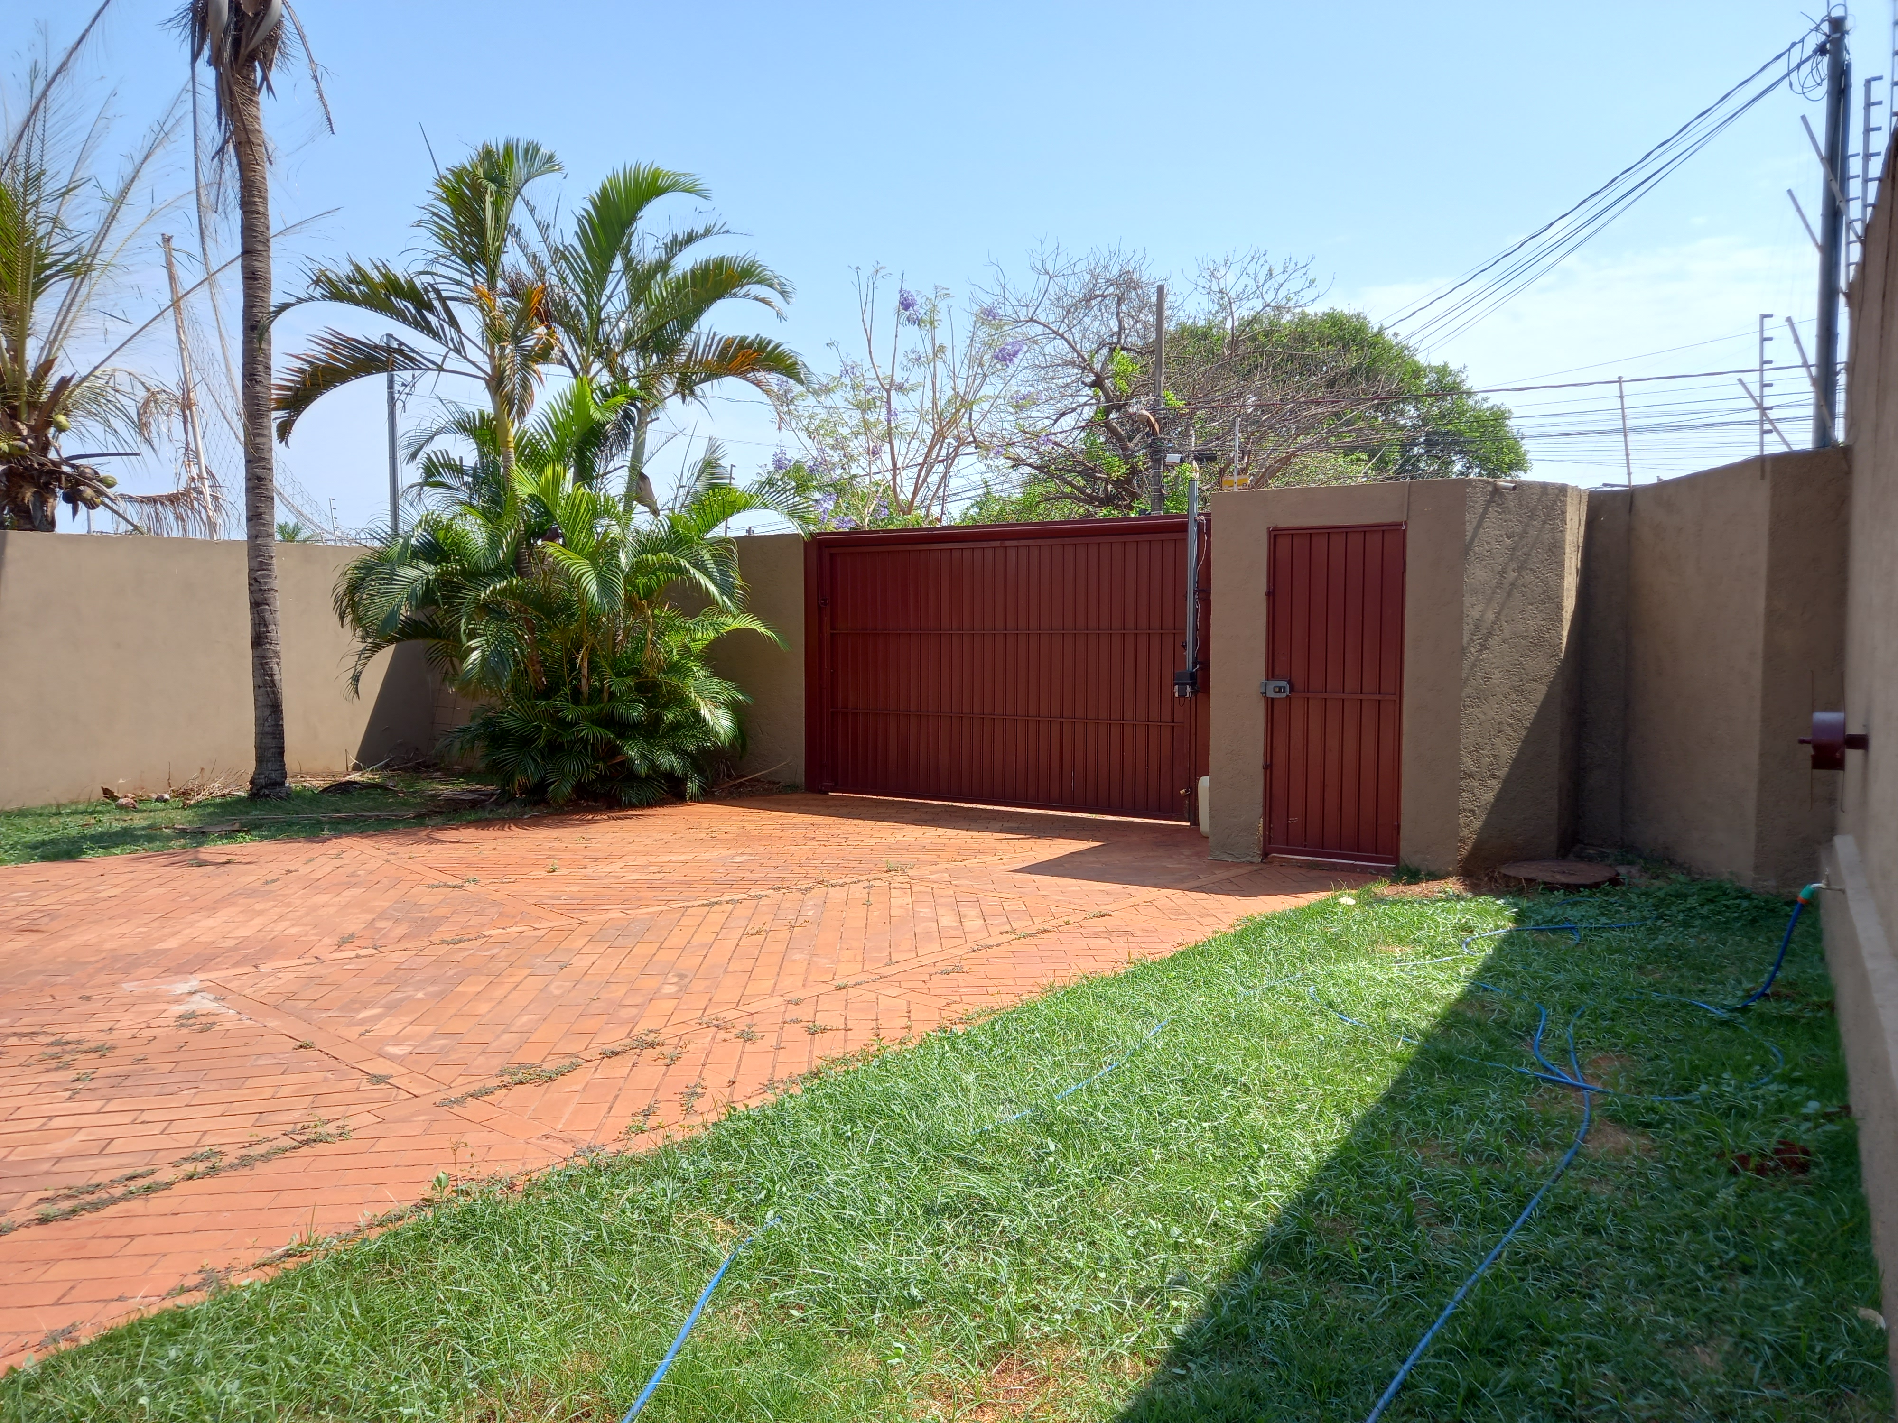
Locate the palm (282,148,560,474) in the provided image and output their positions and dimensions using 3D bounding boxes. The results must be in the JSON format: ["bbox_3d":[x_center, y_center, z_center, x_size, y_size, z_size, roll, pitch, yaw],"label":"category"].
[{"bbox_3d":[-4.723,-2.220,12.385,2.550,5.775,2.400,-2,4,-21],"label":"palm"}]

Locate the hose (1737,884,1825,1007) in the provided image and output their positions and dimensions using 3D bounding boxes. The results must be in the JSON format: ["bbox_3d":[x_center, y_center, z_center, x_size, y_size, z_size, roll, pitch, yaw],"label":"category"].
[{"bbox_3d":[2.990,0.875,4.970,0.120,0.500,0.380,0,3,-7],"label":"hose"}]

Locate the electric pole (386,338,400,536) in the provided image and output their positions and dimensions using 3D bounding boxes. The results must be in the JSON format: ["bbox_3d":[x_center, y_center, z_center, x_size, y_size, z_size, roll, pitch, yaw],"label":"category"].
[{"bbox_3d":[-8.400,-2.752,20.885,0.130,5.772,0.130,-2,4,-22],"label":"electric pole"}]

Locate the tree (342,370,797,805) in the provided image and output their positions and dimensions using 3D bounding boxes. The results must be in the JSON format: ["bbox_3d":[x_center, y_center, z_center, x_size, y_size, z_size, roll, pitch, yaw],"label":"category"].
[{"bbox_3d":[-3.352,-1.113,12.214,4.000,3.580,3.200,-1,4,-15],"label":"tree"}]

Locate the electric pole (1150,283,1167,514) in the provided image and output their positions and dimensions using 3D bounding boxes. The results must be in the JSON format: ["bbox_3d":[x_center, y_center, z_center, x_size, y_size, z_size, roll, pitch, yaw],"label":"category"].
[{"bbox_3d":[4.116,-4.389,27.261,0.250,8.149,0.250,0,4,9],"label":"electric pole"}]

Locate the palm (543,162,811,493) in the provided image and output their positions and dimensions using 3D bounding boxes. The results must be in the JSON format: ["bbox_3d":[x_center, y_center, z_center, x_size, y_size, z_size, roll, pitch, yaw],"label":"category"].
[{"bbox_3d":[-2.459,-2.080,12.276,2.360,5.497,2.400,-1,4,-11],"label":"palm"}]

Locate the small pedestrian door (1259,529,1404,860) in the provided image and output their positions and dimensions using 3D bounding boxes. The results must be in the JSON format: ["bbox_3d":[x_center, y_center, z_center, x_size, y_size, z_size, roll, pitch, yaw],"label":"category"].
[{"bbox_3d":[2.323,-0.098,8.271,0.830,2.028,0.070,2,4,32],"label":"small pedestrian door"}]

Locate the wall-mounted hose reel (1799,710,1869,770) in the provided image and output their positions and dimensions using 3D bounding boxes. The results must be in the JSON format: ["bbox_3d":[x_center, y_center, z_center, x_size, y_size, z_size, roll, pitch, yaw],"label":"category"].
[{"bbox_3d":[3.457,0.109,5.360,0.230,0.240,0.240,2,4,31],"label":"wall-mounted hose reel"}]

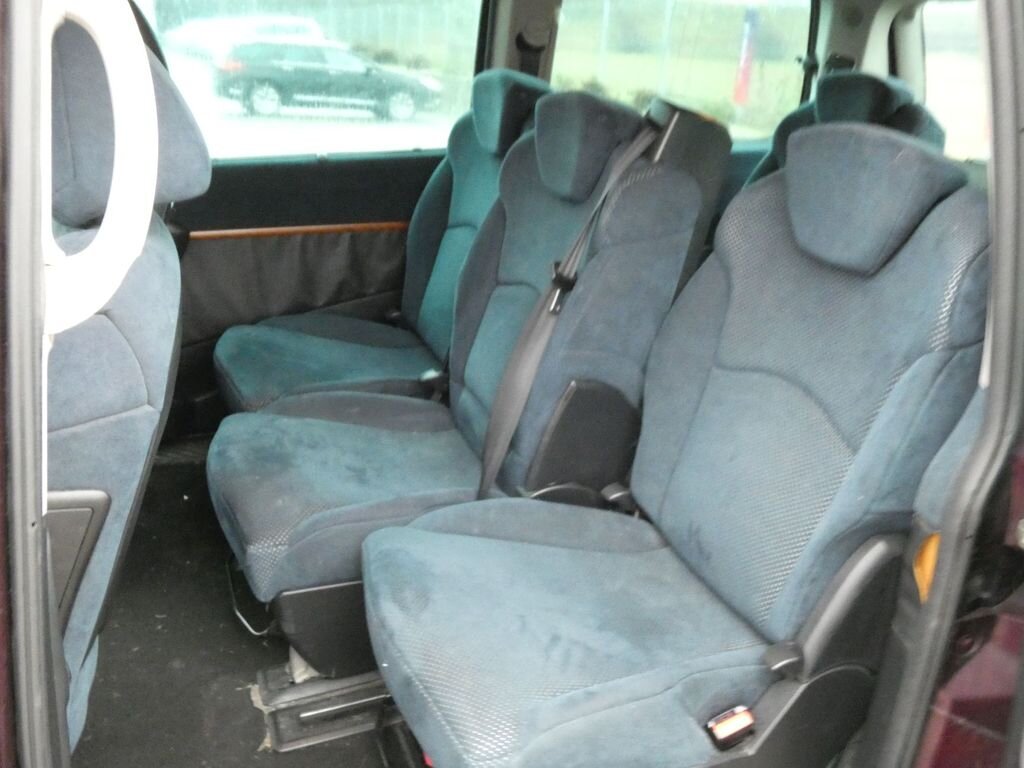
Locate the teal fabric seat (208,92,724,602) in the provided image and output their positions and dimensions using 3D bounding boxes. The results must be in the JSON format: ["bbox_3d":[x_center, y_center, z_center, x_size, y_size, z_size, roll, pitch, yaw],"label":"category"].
[{"bbox_3d":[-0.107,-0.106,1.516,0.760,0.750,0.500,-7,23,-23],"label":"teal fabric seat"}]

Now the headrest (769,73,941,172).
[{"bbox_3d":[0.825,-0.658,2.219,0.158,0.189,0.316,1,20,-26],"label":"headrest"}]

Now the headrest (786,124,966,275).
[{"bbox_3d":[0.439,-0.237,1.151,0.124,0.171,0.235,1,20,-26],"label":"headrest"}]

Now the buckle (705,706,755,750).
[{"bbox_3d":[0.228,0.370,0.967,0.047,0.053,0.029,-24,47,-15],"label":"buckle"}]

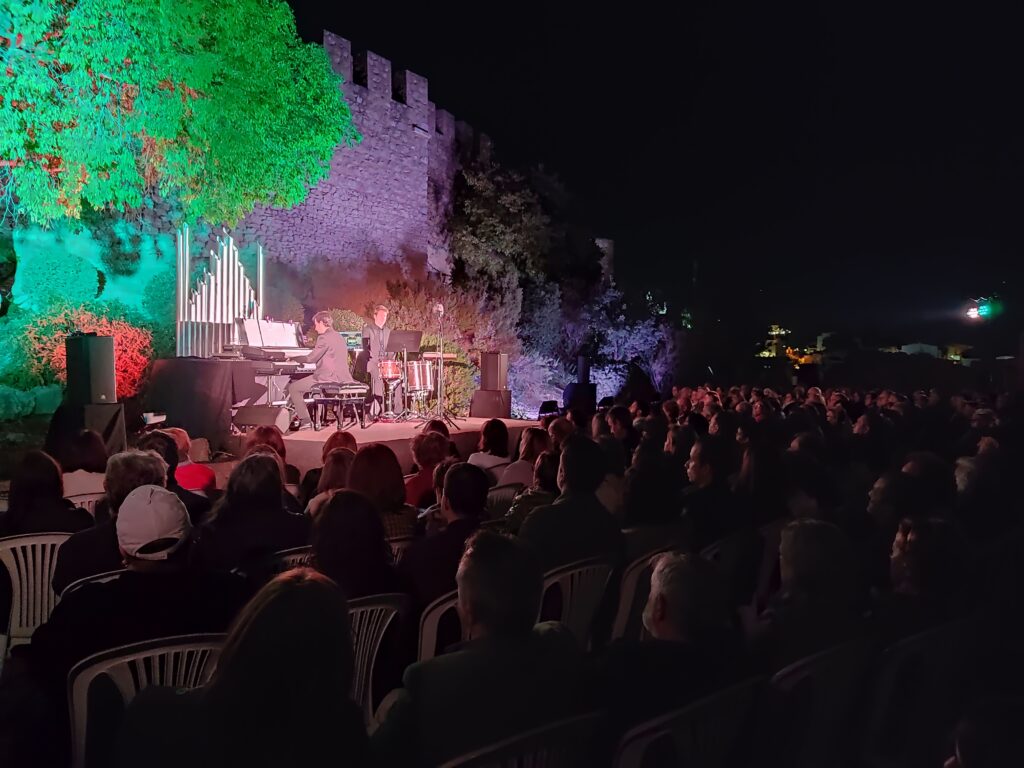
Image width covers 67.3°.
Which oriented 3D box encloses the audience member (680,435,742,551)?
[{"bbox_3d":[0.900,0.870,3.850,0.750,1.220,0.500,0,0,30],"label":"audience member"}]

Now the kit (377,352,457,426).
[{"bbox_3d":[-1.450,0.050,11.650,1.150,1.050,0.700,0,1,-27],"label":"kit"}]

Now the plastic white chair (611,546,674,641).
[{"bbox_3d":[0.420,1.155,3.400,0.550,0.820,0.540,1,1,40],"label":"plastic white chair"}]

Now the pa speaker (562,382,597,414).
[{"bbox_3d":[1.110,0.275,12.700,0.450,0.520,0.420,1,1,44],"label":"pa speaker"}]

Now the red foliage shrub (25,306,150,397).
[{"bbox_3d":[-4.950,-0.350,9.000,1.450,1.100,1.200,0,0,-28],"label":"red foliage shrub"}]

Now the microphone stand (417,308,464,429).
[{"bbox_3d":[-0.940,-0.255,10.200,0.540,1.600,0.540,-1,1,-45],"label":"microphone stand"}]

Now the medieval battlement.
[{"bbox_3d":[-2.600,-7.900,22.300,1.200,1.400,8.600,0,0,27],"label":"medieval battlement"}]

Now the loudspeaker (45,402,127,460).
[{"bbox_3d":[-3.690,0.370,6.680,0.500,0.460,0.450,0,1,26],"label":"loudspeaker"}]

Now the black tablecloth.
[{"bbox_3d":[-2.900,0.180,7.600,1.100,0.830,0.900,0,0,27],"label":"black tablecloth"}]

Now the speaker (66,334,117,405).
[{"bbox_3d":[-3.800,-0.130,6.950,0.310,0.610,0.350,0,0,23],"label":"speaker"}]

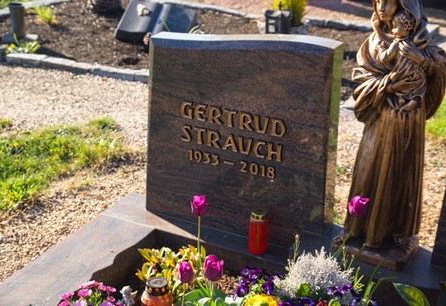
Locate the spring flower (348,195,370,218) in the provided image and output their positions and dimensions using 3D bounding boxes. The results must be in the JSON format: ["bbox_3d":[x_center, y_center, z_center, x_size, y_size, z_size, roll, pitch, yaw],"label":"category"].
[{"bbox_3d":[0.394,0.156,2.220,0.056,0.062,0.054,14,21,0],"label":"spring flower"}]

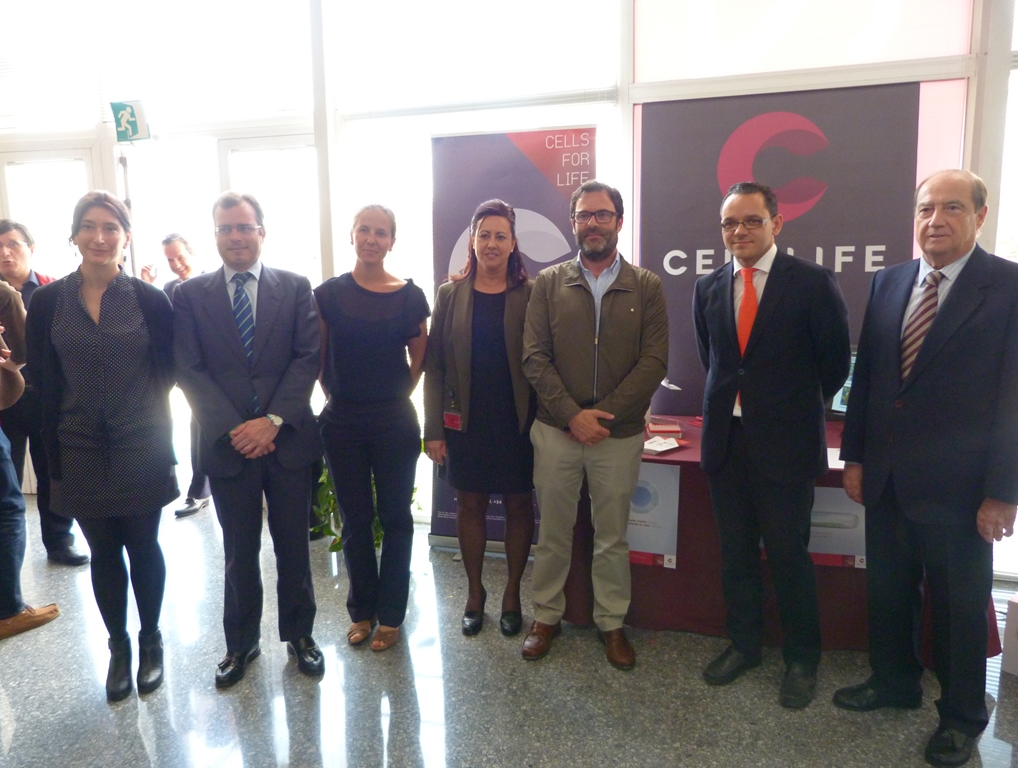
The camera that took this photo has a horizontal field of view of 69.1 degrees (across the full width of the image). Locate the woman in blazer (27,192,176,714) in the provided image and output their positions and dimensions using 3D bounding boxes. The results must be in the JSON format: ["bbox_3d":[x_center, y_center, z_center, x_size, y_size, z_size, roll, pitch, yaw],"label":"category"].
[{"bbox_3d":[-1.384,0.216,2.555,0.510,1.716,0.350,-3,7,-18],"label":"woman in blazer"}]

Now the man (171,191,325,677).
[{"bbox_3d":[-0.918,0.197,2.645,0.560,1.716,0.360,-3,7,-15],"label":"man"}]

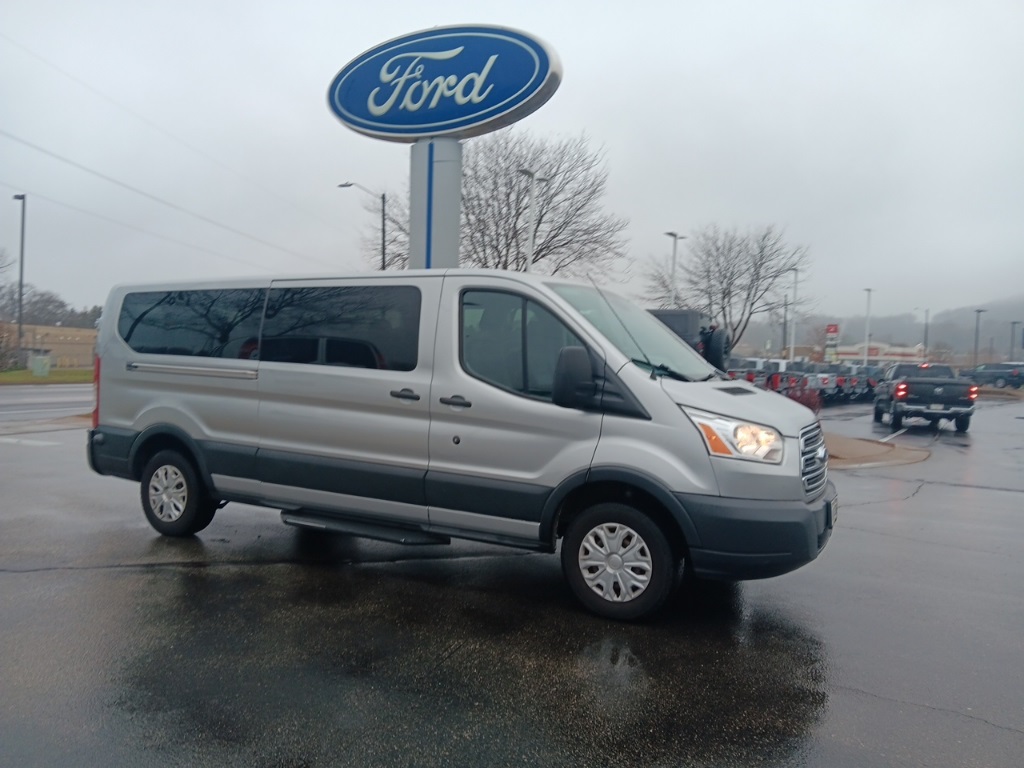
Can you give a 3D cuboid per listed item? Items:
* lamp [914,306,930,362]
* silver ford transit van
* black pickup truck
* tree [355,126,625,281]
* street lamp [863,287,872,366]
[{"bbox_3d":[43.342,-3.525,81.780,1.600,9.200,0.400,3,1,27],"label":"lamp"},{"bbox_3d":[-0.640,0.226,6.140,5.970,2.110,2.120,3,1,27],"label":"silver ford transit van"},{"bbox_3d":[12.656,0.356,23.938,2.060,1.949,5.853,2,1,18],"label":"black pickup truck"},{"bbox_3d":[-0.990,-4.444,29.361,10.200,10.400,9.800,2,1,0],"label":"tree"},{"bbox_3d":[26.912,-3.053,58.278,0.420,8.200,1.250,3,2,41],"label":"street lamp"}]

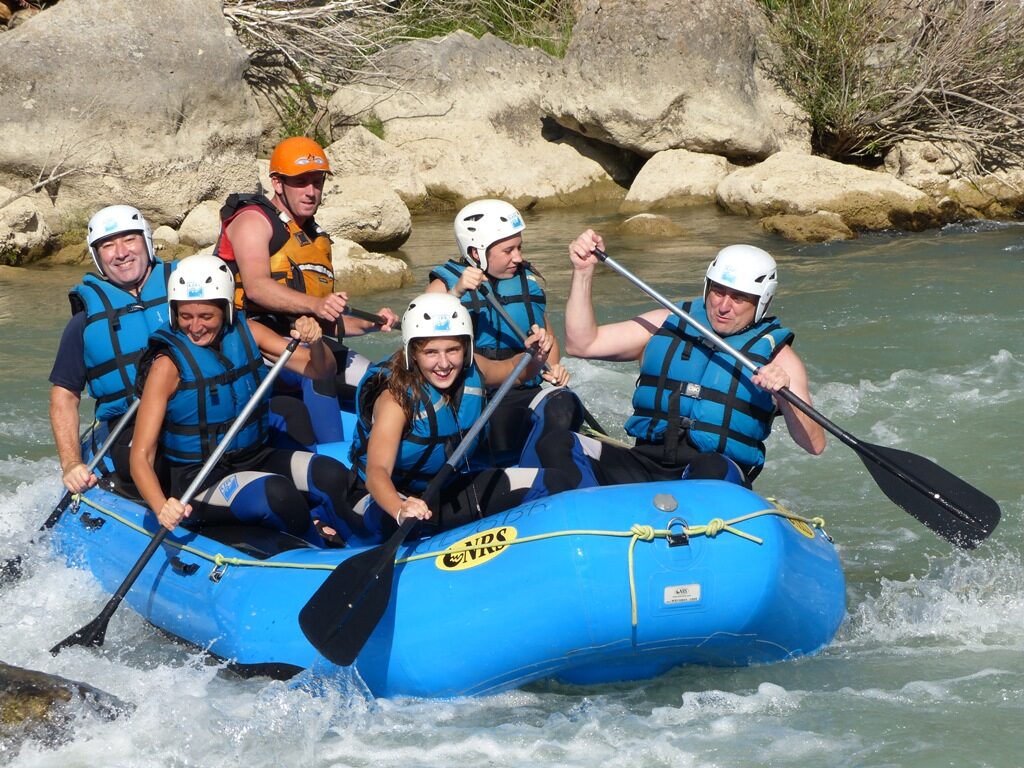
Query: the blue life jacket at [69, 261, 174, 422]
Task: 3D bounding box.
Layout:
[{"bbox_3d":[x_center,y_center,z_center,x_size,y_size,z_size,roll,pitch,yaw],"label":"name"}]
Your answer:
[{"bbox_3d":[-1.263,-0.137,14.000,0.460,0.550,0.330,-14,8,-8],"label":"blue life jacket"}]

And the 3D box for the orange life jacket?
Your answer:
[{"bbox_3d":[-0.872,-0.442,15.200,0.430,0.490,0.340,-13,11,-40],"label":"orange life jacket"}]

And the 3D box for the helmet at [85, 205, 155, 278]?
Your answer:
[{"bbox_3d":[-1.315,-0.480,13.950,0.225,0.235,0.270,-13,8,5],"label":"helmet"}]

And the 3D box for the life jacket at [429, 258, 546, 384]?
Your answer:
[{"bbox_3d":[-0.081,-0.209,14.300,0.400,0.440,0.300,-2,9,-14],"label":"life jacket"}]

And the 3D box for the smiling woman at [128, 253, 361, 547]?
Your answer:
[{"bbox_3d":[-0.866,0.060,13.400,0.720,0.970,0.750,-3,9,-18],"label":"smiling woman"}]

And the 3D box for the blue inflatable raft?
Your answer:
[{"bbox_3d":[-0.300,0.567,13.600,1.870,0.730,3.750,-4,4,-26],"label":"blue inflatable raft"}]

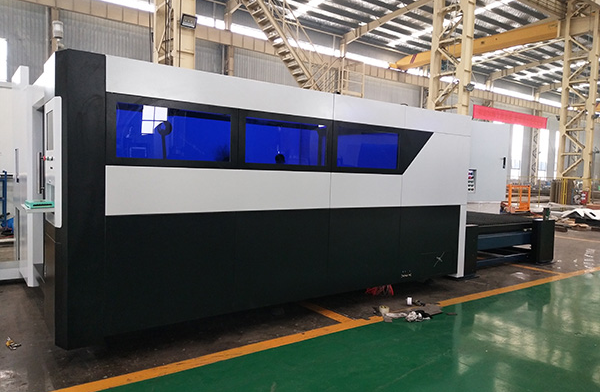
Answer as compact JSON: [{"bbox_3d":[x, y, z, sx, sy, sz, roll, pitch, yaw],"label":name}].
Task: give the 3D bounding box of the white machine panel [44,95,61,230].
[{"bbox_3d":[-2.147,-0.287,3.923,0.060,1.062,0.704,0,3,-36],"label":"white machine panel"}]

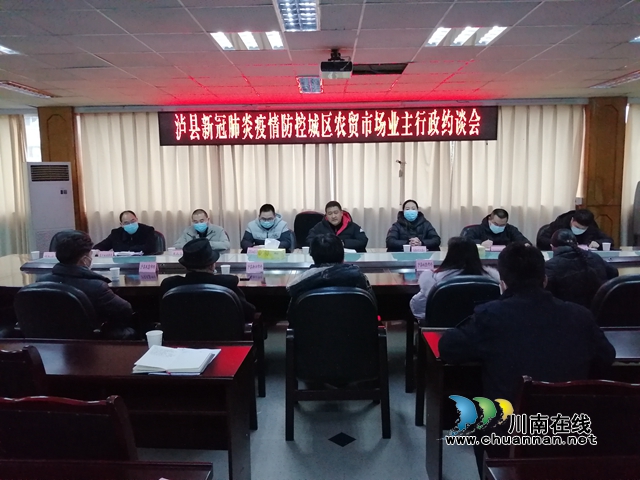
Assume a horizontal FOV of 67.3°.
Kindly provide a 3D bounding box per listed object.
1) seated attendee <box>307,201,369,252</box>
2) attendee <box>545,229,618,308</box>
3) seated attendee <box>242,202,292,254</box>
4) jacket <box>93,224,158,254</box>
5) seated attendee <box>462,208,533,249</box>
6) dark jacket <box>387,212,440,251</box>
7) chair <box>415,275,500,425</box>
[{"bbox_3d":[0.184,0.219,5.208,0.650,1.279,0.771,-1,8,1],"label":"seated attendee"},{"bbox_3d":[1.846,0.522,3.377,0.550,1.210,0.800,-1,8,-2],"label":"attendee"},{"bbox_3d":[-0.565,0.250,5.419,0.600,1.280,0.780,-1,8,1],"label":"seated attendee"},{"bbox_3d":[-2.120,0.126,5.392,0.660,0.660,0.500,-1,8,1],"label":"jacket"},{"bbox_3d":[1.902,0.240,5.356,0.700,1.240,0.800,-1,8,1],"label":"seated attendee"},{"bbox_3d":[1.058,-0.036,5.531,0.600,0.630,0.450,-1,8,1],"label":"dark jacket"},{"bbox_3d":[0.920,0.673,3.185,0.625,0.970,0.630,-1,8,1],"label":"chair"}]

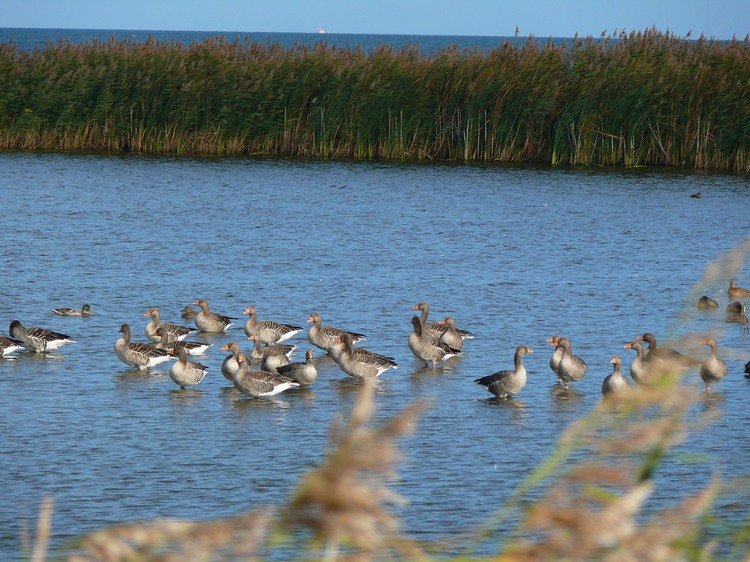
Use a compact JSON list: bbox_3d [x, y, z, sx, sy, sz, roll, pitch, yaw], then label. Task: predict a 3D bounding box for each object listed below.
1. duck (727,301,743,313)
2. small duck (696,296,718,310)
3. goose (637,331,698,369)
[{"bbox_3d":[4.798,0.350,97.000,0.300,0.165,0.170,3,3,41],"label":"duck"},{"bbox_3d":[4.436,0.307,97.000,0.340,0.200,0.190,-1,2,-37],"label":"small duck"},{"bbox_3d":[3.156,0.836,78.000,0.690,0.550,0.260,1,2,-3],"label":"goose"}]

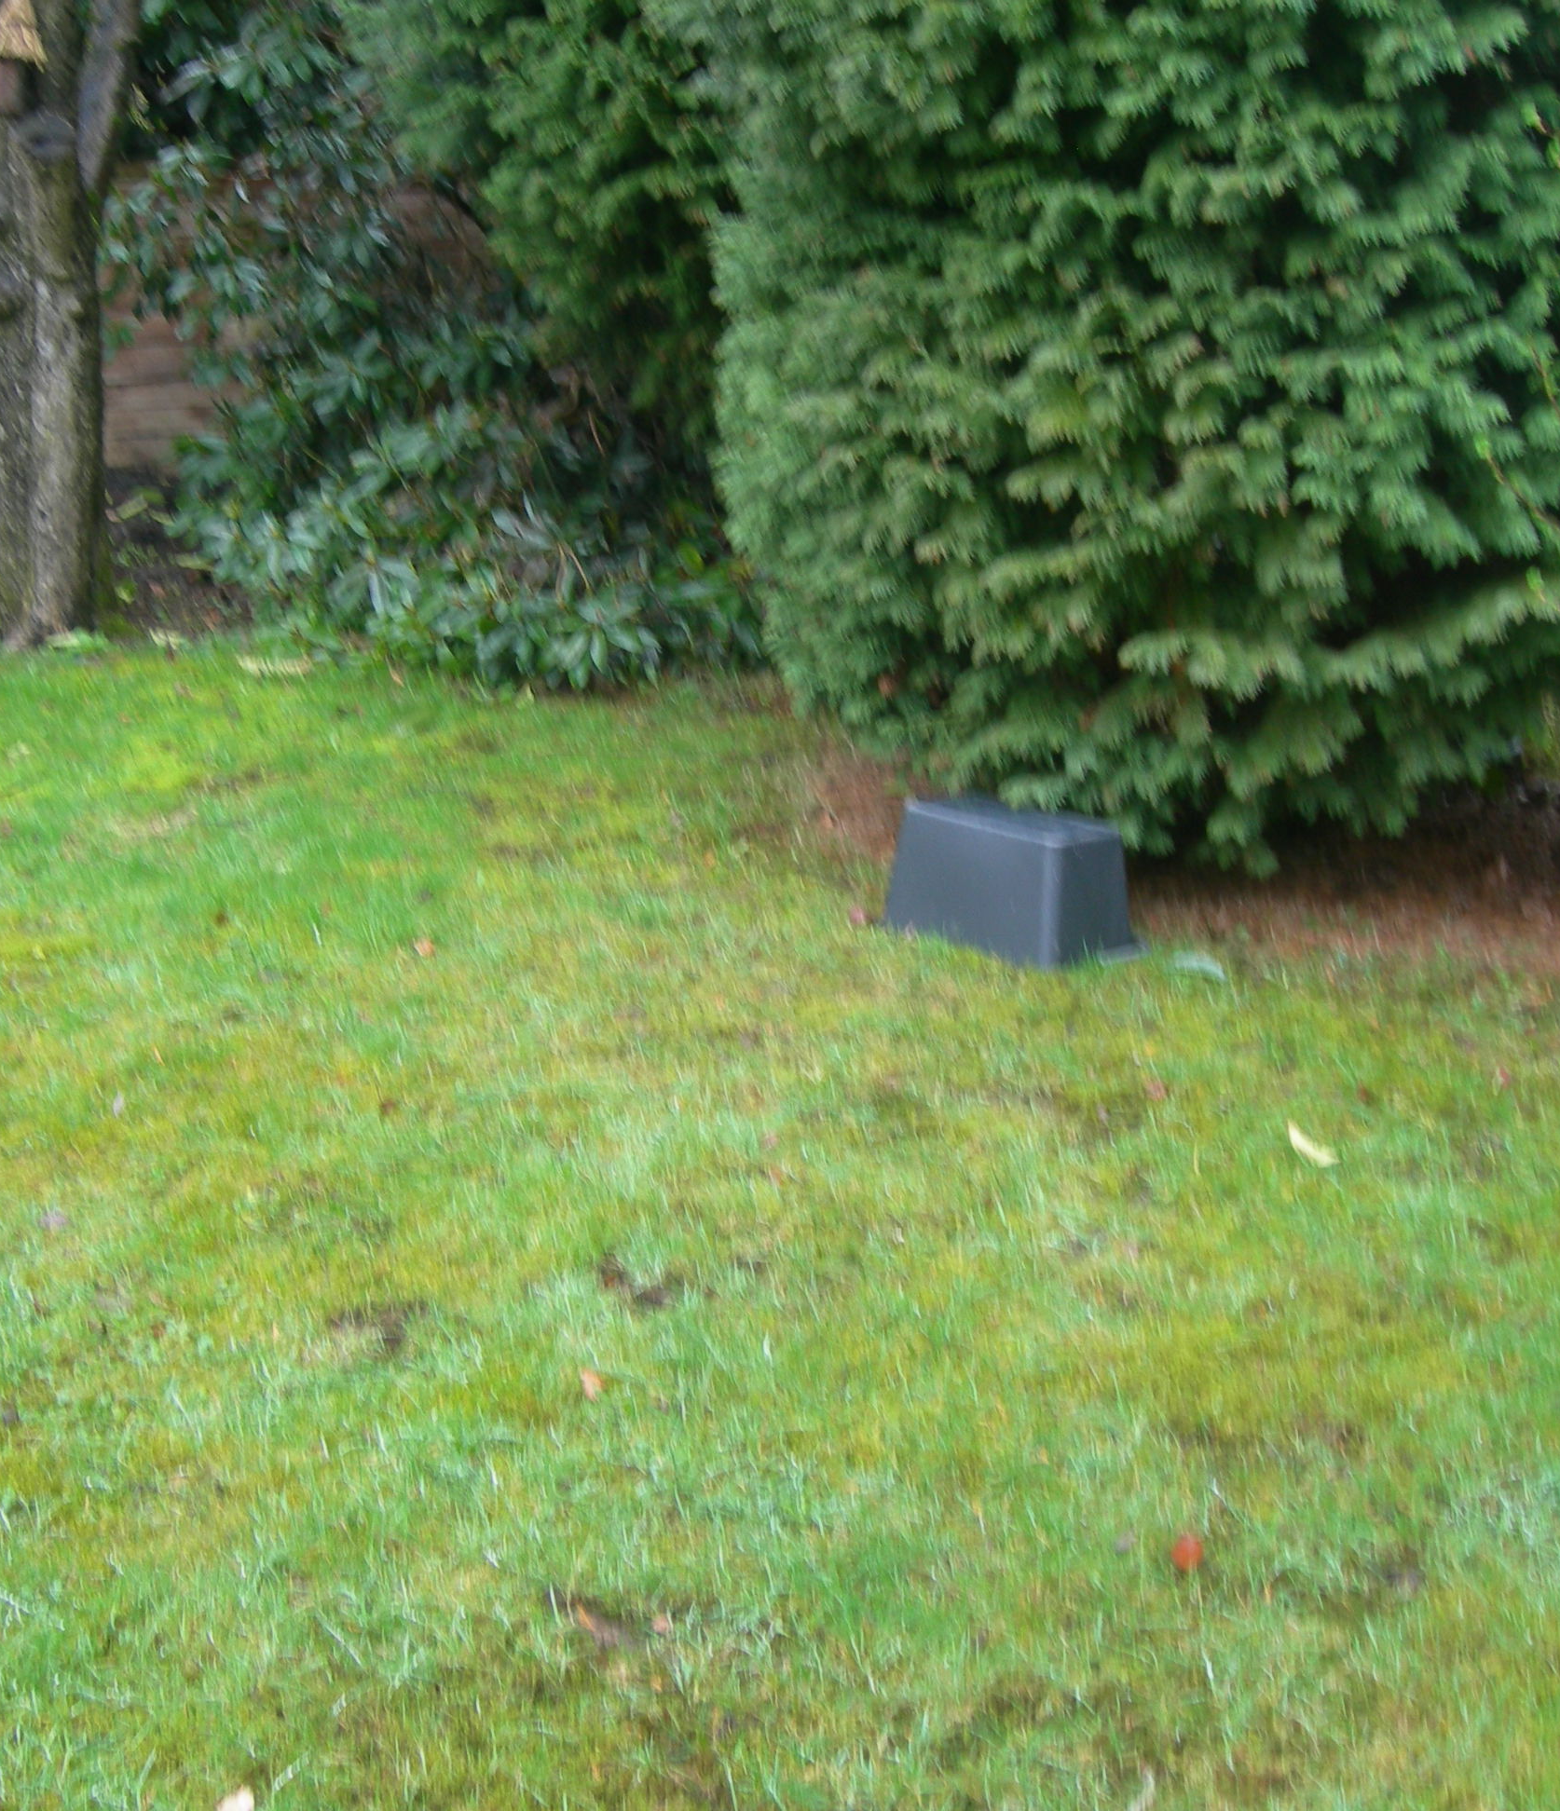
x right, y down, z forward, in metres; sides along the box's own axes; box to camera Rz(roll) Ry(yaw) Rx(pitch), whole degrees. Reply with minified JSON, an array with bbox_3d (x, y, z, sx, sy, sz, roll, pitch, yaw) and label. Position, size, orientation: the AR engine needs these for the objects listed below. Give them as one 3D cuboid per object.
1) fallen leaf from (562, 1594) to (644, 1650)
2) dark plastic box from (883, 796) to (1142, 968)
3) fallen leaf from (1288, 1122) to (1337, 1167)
[{"bbox_3d":[-0.173,0.693,2.563,0.040,0.022,0.105,-13,21,-38],"label":"fallen leaf"},{"bbox_3d":[0.412,-0.049,4.756,0.410,0.225,0.255,16,22,41],"label":"dark plastic box"},{"bbox_3d":[0.753,0.340,3.753,0.033,0.030,0.098,-14,22,-40],"label":"fallen leaf"}]

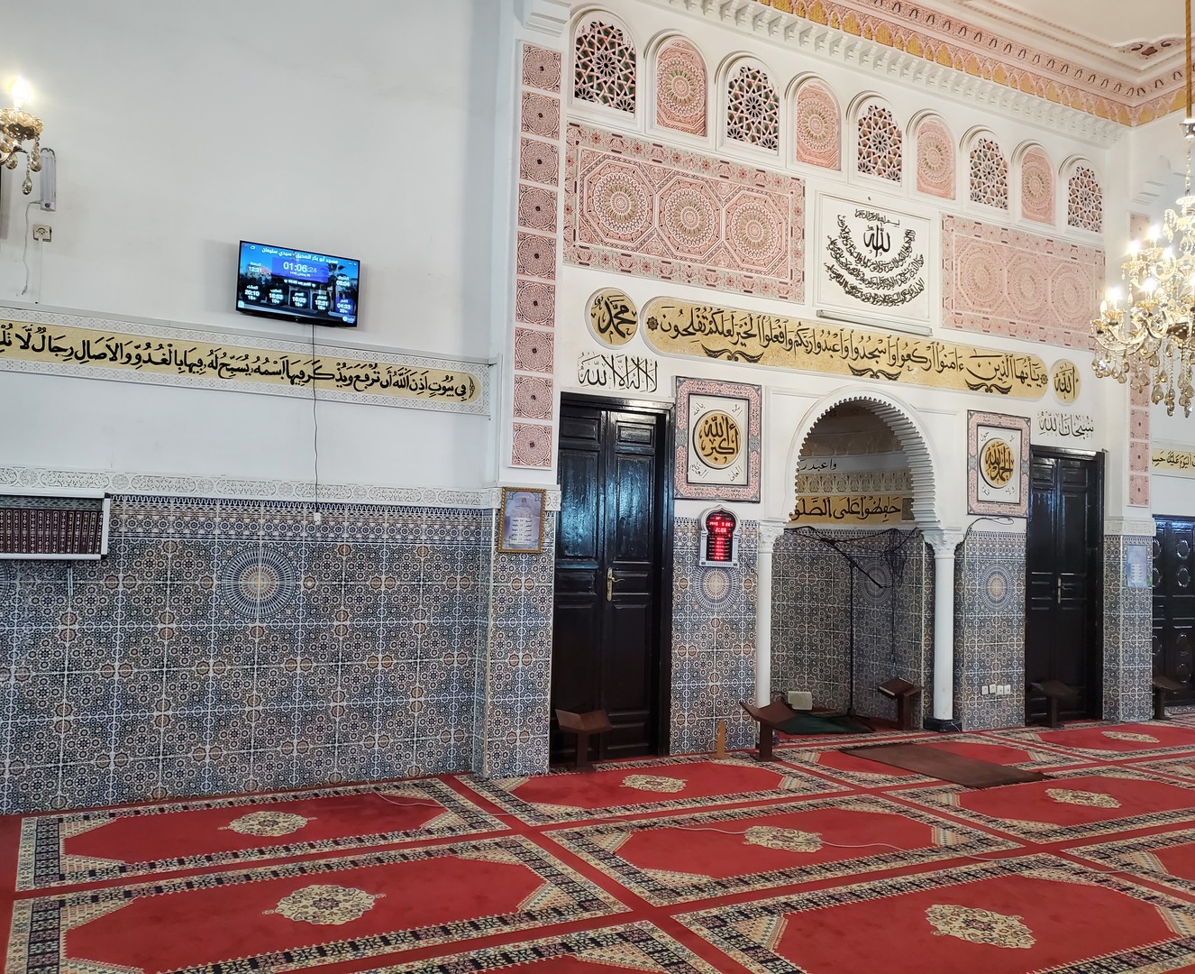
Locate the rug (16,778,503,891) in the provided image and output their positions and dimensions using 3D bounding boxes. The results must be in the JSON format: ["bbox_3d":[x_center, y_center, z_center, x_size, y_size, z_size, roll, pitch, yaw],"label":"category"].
[{"bbox_3d":[-1.771,1.824,5.265,2.313,0.015,1.182,3,-3,-27],"label":"rug"}]

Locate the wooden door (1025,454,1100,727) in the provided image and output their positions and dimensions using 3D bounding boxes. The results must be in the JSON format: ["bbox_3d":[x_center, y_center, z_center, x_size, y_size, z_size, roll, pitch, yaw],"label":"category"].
[{"bbox_3d":[4.431,0.930,9.297,1.060,2.586,0.121,3,-3,-27],"label":"wooden door"}]

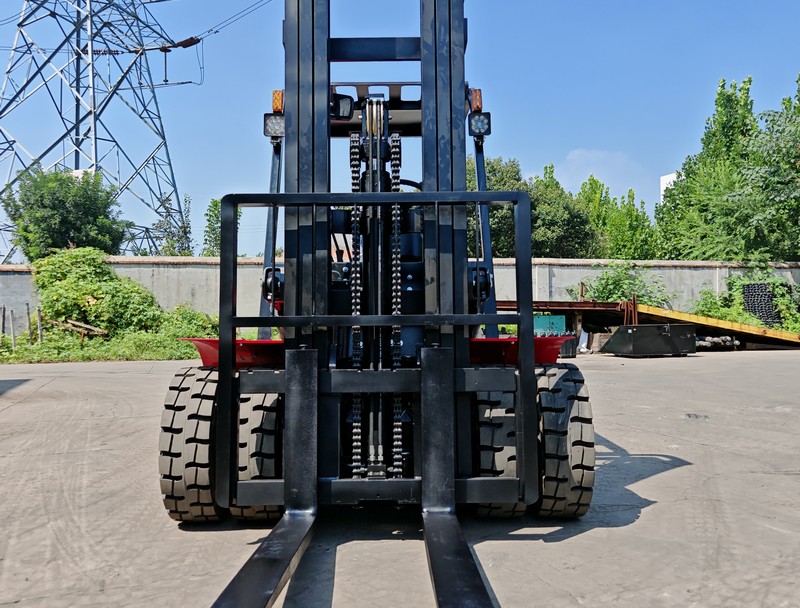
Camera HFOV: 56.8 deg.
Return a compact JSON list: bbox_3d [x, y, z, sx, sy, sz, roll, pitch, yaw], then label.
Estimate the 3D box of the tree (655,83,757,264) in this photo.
[{"bbox_3d":[9.950,-3.050,24.000,3.600,8.300,3.500,-1,-1,0],"label":"tree"}]

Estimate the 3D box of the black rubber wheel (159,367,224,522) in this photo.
[{"bbox_3d":[-0.892,0.634,3.400,0.225,0.700,0.700,-1,-1,0],"label":"black rubber wheel"}]

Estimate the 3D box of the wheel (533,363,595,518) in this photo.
[{"bbox_3d":[0.705,0.625,3.400,0.225,0.700,0.700,-1,-1,0],"label":"wheel"}]

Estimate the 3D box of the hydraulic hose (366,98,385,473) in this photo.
[{"bbox_3d":[-0.099,-0.085,3.000,0.060,1.520,0.070,0,-3,0],"label":"hydraulic hose"}]

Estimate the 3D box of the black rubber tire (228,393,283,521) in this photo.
[{"bbox_3d":[-0.617,0.631,3.400,0.225,0.700,0.700,-1,-1,0],"label":"black rubber tire"}]

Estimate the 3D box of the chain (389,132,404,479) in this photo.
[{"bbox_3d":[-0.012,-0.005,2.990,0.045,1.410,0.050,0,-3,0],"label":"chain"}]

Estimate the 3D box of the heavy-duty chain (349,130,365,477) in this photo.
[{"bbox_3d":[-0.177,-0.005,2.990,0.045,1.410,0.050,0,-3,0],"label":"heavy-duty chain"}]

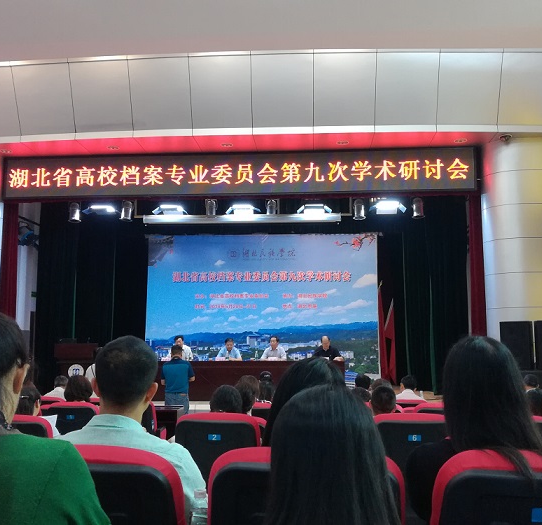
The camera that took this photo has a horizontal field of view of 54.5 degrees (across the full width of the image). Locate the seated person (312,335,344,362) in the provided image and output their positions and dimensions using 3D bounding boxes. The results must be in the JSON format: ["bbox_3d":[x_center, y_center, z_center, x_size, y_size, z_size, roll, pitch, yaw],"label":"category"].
[{"bbox_3d":[1.101,2.046,10.177,0.580,1.215,0.720,0,-7,3],"label":"seated person"}]

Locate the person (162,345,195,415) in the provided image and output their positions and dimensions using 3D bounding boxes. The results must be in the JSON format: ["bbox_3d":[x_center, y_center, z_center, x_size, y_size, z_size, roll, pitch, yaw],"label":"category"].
[{"bbox_3d":[-1.323,2.019,7.499,0.480,1.680,0.340,0,-7,3],"label":"person"}]

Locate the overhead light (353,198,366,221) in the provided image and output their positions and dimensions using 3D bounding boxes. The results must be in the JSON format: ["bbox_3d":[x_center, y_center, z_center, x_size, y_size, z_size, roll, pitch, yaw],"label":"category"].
[{"bbox_3d":[1.604,-0.958,9.500,0.220,0.400,0.220,0,-7,3],"label":"overhead light"}]

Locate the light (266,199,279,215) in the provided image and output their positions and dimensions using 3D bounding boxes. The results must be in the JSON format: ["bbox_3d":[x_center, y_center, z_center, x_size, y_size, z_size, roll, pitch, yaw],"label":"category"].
[{"bbox_3d":[0.027,-0.958,9.591,0.260,0.400,0.270,-1,-7,3],"label":"light"}]

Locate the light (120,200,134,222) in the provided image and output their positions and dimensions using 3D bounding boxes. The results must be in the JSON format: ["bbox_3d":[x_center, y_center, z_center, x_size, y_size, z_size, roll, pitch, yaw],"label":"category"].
[{"bbox_3d":[-2.668,-0.939,9.740,0.260,0.400,0.270,-1,-7,3],"label":"light"}]

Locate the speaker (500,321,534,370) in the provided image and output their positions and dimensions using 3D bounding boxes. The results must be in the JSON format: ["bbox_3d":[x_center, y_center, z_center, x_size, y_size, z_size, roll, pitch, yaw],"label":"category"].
[{"bbox_3d":[3.752,1.272,8.032,0.470,0.730,0.450,-3,-9,23],"label":"speaker"}]

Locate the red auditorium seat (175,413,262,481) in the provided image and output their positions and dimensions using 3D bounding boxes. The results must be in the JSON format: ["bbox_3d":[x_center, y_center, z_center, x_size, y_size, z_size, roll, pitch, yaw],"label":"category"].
[{"bbox_3d":[-0.276,1.369,3.177,0.560,1.000,0.660,0,-7,3],"label":"red auditorium seat"}]

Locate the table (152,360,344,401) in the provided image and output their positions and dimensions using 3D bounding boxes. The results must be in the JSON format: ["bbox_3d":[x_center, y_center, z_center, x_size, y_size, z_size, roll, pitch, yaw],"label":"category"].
[{"bbox_3d":[-0.395,2.214,9.876,3.500,0.730,0.580,-1,-7,3],"label":"table"}]

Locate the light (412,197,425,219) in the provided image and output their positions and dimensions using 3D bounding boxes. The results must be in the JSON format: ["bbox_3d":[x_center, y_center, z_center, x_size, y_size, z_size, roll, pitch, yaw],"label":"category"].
[{"bbox_3d":[2.674,-0.976,9.500,0.250,0.390,0.260,0,-8,3],"label":"light"}]

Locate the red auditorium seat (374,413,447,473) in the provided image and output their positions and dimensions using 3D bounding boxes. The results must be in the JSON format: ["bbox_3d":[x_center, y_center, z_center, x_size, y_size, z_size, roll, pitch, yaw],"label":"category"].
[{"bbox_3d":[0.841,1.377,3.220,0.560,0.970,0.640,0,-8,3],"label":"red auditorium seat"}]

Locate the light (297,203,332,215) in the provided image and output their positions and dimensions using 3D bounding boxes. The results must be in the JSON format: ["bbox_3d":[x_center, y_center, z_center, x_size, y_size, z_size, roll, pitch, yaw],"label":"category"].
[{"bbox_3d":[0.798,-0.991,9.650,0.620,0.240,0.340,0,-8,3],"label":"light"}]

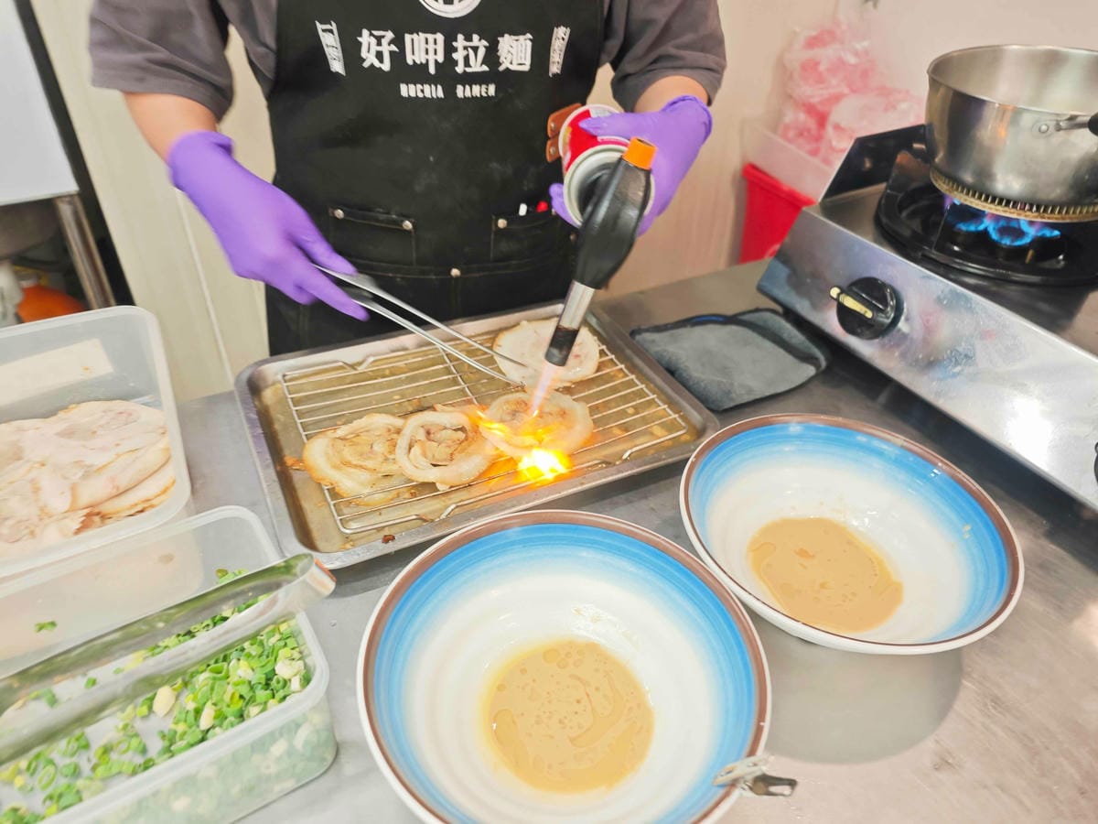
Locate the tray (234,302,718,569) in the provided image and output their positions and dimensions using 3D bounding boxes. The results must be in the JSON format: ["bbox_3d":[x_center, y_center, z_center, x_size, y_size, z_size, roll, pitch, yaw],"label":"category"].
[{"bbox_3d":[-0.064,-0.001,0.628,0.356,0.022,0.274,-15,40,-22],"label":"tray"}]

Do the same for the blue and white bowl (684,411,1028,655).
[{"bbox_3d":[0.202,0.099,0.527,0.221,0.080,0.221,1,37,-1],"label":"blue and white bowl"}]

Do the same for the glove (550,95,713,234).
[{"bbox_3d":[0.072,-0.208,0.619,0.155,0.102,0.097,-31,72,-22],"label":"glove"}]

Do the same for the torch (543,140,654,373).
[{"bbox_3d":[0.034,-0.117,0.541,0.039,0.182,0.063,15,33,-10],"label":"torch"}]

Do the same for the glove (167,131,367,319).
[{"bbox_3d":[-0.257,-0.165,0.665,0.220,0.073,0.087,43,78,10],"label":"glove"}]

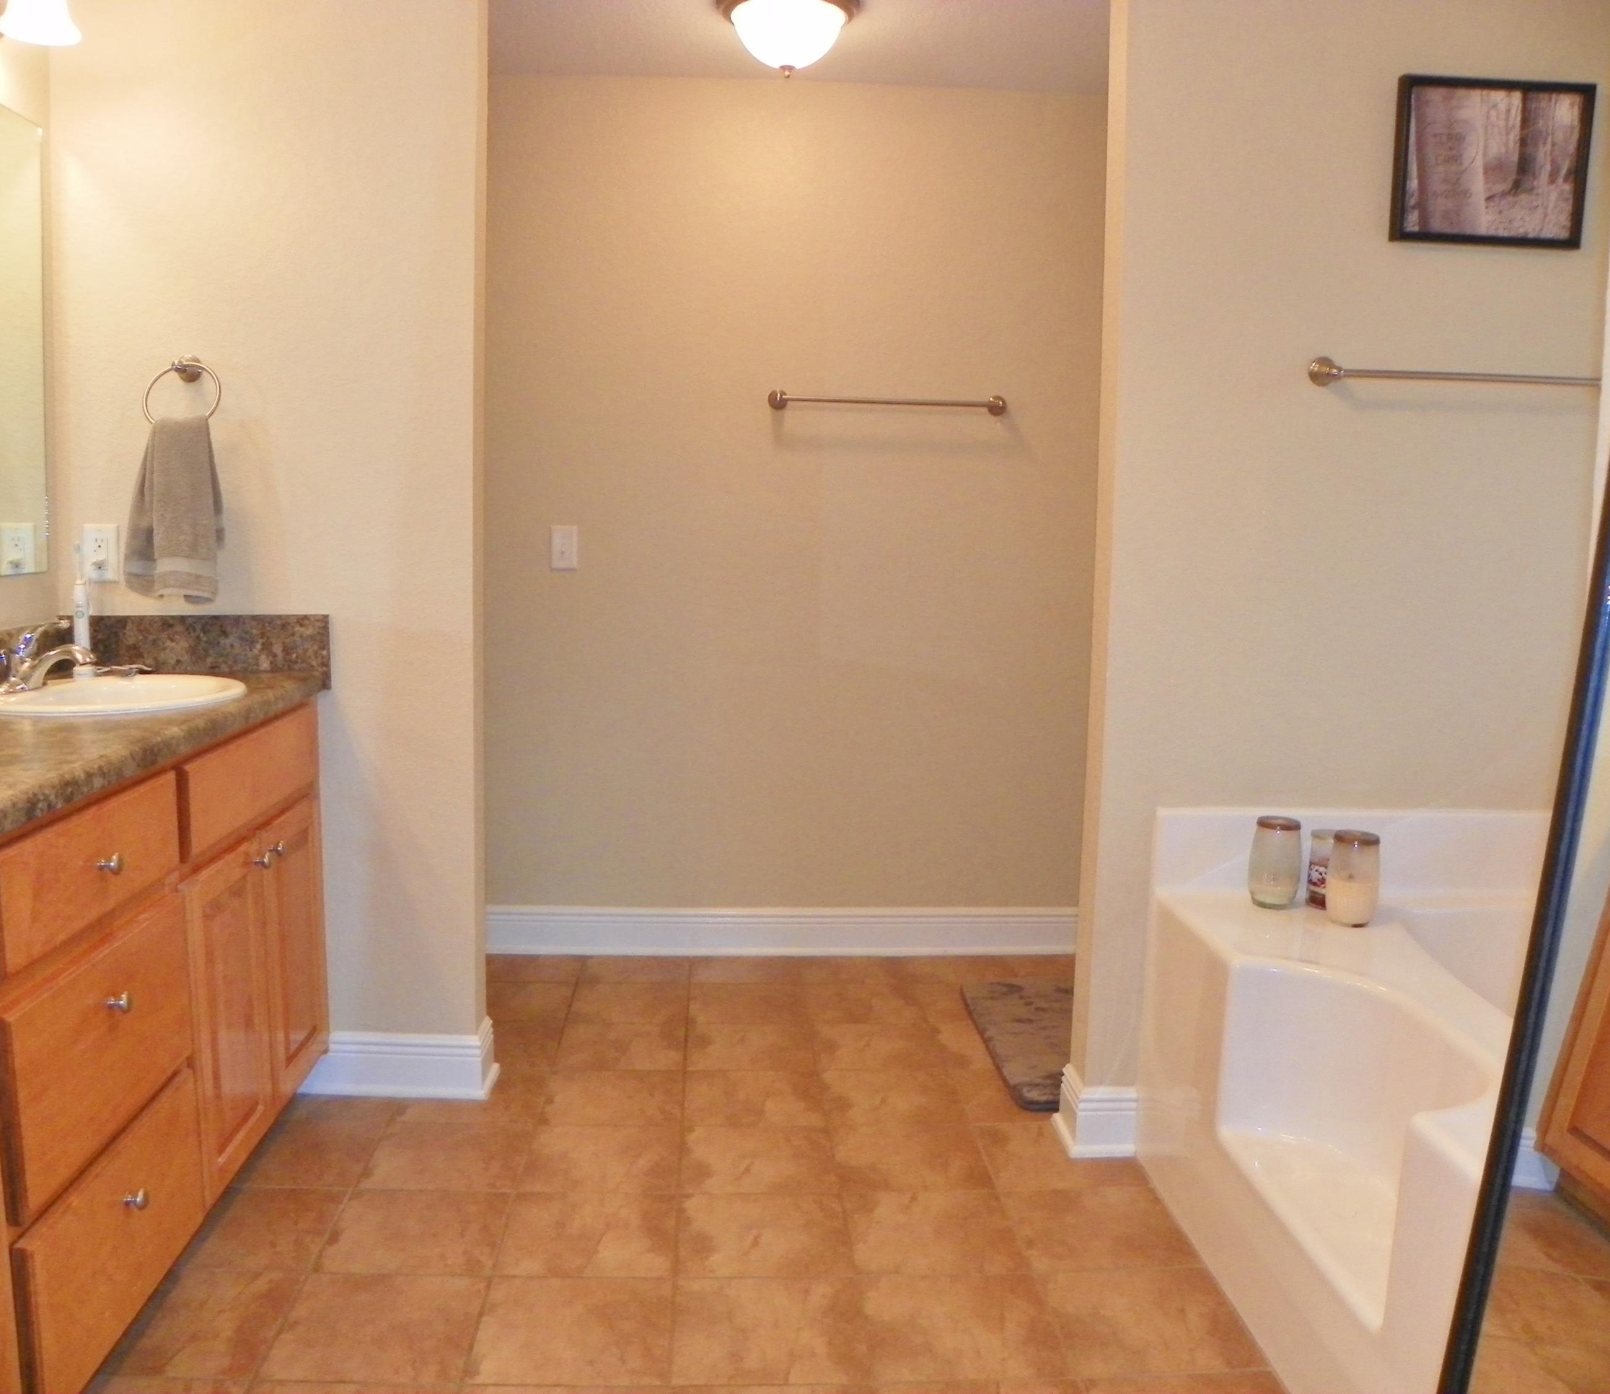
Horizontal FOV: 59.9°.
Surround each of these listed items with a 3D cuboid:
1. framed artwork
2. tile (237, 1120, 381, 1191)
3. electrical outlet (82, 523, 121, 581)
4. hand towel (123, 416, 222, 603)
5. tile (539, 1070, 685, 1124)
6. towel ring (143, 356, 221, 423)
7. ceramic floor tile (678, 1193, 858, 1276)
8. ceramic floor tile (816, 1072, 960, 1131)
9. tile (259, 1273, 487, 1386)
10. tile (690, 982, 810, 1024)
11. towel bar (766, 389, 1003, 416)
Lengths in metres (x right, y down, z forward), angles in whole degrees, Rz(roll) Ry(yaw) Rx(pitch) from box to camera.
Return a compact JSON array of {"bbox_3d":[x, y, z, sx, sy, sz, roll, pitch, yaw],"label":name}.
[{"bbox_3d":[1.274,-0.986,2.572,0.372,0.310,0.025,1,7,-4],"label":"framed artwork"},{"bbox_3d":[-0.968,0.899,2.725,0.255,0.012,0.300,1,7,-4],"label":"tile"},{"bbox_3d":[-1.399,-0.287,2.779,0.072,0.116,0.012,1,7,-4],"label":"electrical outlet"},{"bbox_3d":[-1.243,-0.367,2.742,0.182,0.360,0.085,1,7,-4],"label":"hand towel"},{"bbox_3d":[-0.410,0.870,3.027,0.298,0.010,0.298,1,7,-4],"label":"tile"},{"bbox_3d":[-1.231,-0.598,2.762,0.156,0.164,0.066,1,7,-4],"label":"towel ring"},{"bbox_3d":[-0.072,0.949,2.456,0.298,0.010,0.298,1,7,-4],"label":"ceramic floor tile"},{"bbox_3d":[0.189,0.882,3.068,0.298,0.010,0.298,1,7,-4],"label":"ceramic floor tile"},{"bbox_3d":[-0.638,0.952,2.101,0.302,0.010,0.302,1,7,-4],"label":"tile"},{"bbox_3d":[-0.150,0.802,3.631,0.302,0.010,0.302,1,7,-4],"label":"tile"},{"bbox_3d":[0.237,-0.816,3.862,0.670,0.058,0.072,1,7,-4],"label":"towel bar"}]

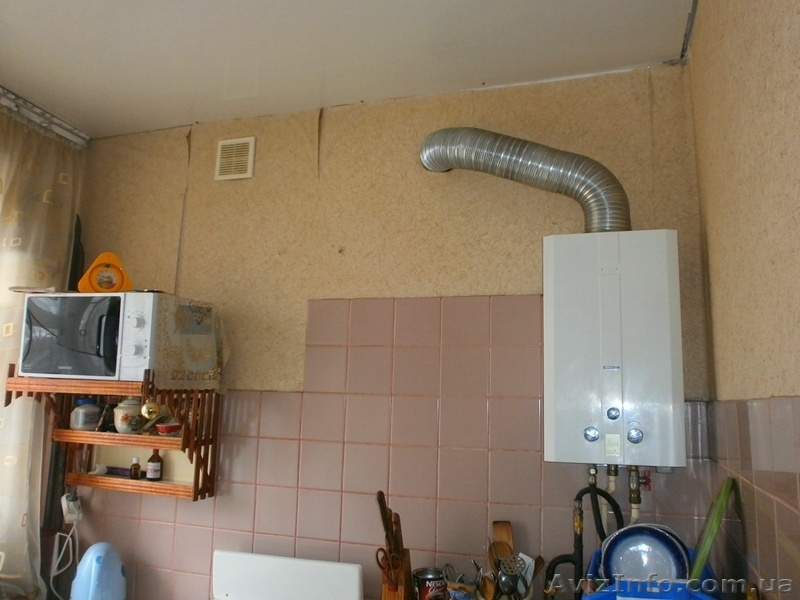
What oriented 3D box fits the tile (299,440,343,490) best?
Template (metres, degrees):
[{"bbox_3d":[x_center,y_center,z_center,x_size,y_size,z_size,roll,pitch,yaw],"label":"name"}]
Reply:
[{"bbox_3d":[-0.247,0.526,1.988,0.150,0.150,0.010,-1,-9,17],"label":"tile"}]

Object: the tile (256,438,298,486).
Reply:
[{"bbox_3d":[-0.393,0.529,2.032,0.150,0.150,0.010,-1,-9,17],"label":"tile"}]

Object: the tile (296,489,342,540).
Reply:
[{"bbox_3d":[-0.253,0.676,1.966,0.150,0.150,0.008,-1,-9,18],"label":"tile"}]

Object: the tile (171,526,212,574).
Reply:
[{"bbox_3d":[-0.690,0.835,2.085,0.150,0.150,0.010,-1,-9,18],"label":"tile"}]

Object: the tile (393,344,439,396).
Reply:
[{"bbox_3d":[0.051,0.221,1.943,0.150,0.150,0.008,-1,-8,17],"label":"tile"}]

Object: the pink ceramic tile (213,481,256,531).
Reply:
[{"bbox_3d":[-0.541,0.682,2.060,0.150,0.150,0.010,-1,-9,18],"label":"pink ceramic tile"}]

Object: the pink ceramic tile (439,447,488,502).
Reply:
[{"bbox_3d":[0.189,0.518,1.855,0.150,0.150,0.010,-1,-9,17],"label":"pink ceramic tile"}]

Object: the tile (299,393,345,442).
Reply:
[{"bbox_3d":[-0.243,0.376,2.010,0.150,0.150,0.008,-1,-8,17],"label":"tile"}]

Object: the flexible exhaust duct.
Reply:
[{"bbox_3d":[0.342,-0.333,1.829,0.623,0.358,0.200,-1,-9,17],"label":"flexible exhaust duct"}]

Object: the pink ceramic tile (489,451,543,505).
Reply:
[{"bbox_3d":[0.334,0.516,1.811,0.150,0.150,0.008,-1,-8,17],"label":"pink ceramic tile"}]

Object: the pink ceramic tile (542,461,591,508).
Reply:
[{"bbox_3d":[0.476,0.505,1.750,0.150,0.150,0.008,-1,-9,18],"label":"pink ceramic tile"}]

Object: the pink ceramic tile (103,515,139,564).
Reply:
[{"bbox_3d":[-0.979,0.841,2.177,0.150,0.150,0.010,-1,-9,18],"label":"pink ceramic tile"}]

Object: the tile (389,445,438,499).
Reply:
[{"bbox_3d":[0.044,0.521,1.899,0.150,0.150,0.010,-1,-9,17],"label":"tile"}]

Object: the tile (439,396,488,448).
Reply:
[{"bbox_3d":[0.191,0.366,1.871,0.150,0.150,0.010,-1,-9,18],"label":"tile"}]

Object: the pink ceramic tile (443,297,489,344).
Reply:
[{"bbox_3d":[0.202,0.066,1.910,0.150,0.150,0.008,-1,-9,18],"label":"pink ceramic tile"}]

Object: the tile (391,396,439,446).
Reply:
[{"bbox_3d":[0.047,0.370,1.914,0.150,0.150,0.008,-1,-9,18],"label":"tile"}]

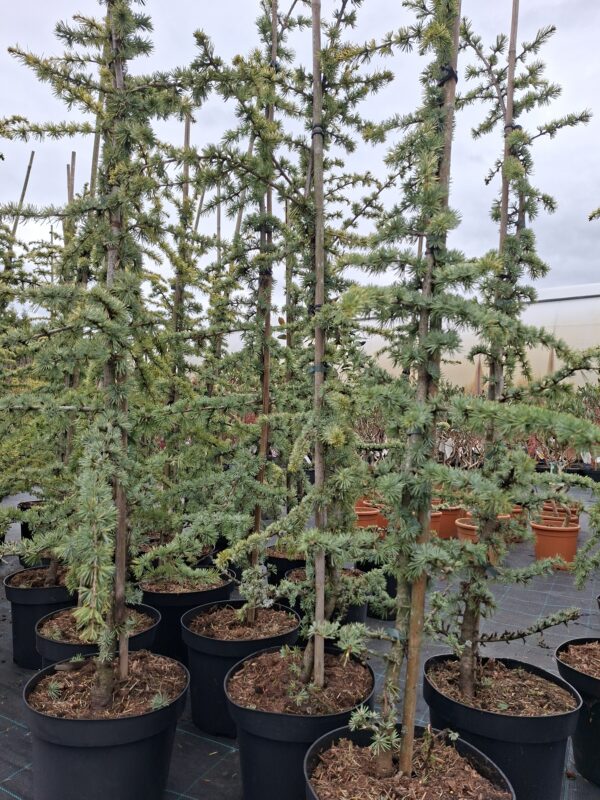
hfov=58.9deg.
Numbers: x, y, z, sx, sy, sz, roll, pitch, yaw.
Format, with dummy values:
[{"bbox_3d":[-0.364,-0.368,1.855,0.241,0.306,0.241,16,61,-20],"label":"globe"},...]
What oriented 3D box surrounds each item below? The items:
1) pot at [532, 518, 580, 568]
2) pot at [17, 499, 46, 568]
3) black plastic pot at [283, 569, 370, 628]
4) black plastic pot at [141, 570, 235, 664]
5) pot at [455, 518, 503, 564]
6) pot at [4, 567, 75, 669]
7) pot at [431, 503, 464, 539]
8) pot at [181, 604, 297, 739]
[{"bbox_3d":[2.067,1.176,4.306,0.368,0.330,0.368,2,-4,0],"label":"pot"},{"bbox_3d":[-2.112,1.037,4.363,0.415,0.328,0.415,2,-4,0],"label":"pot"},{"bbox_3d":[0.135,1.000,2.500,0.415,0.328,0.415,2,-4,0],"label":"black plastic pot"},{"bbox_3d":[-0.504,0.968,2.376,0.428,0.331,0.428,2,-4,0],"label":"black plastic pot"},{"bbox_3d":[1.408,1.146,4.184,0.368,0.330,0.368,2,-4,0],"label":"pot"},{"bbox_3d":[-1.095,0.949,2.362,0.405,0.328,0.405,2,-4,0],"label":"pot"},{"bbox_3d":[1.446,1.213,5.263,0.368,0.330,0.368,2,-4,0],"label":"pot"},{"bbox_3d":[-0.214,0.951,1.905,0.419,0.328,0.419,2,-4,0],"label":"pot"}]

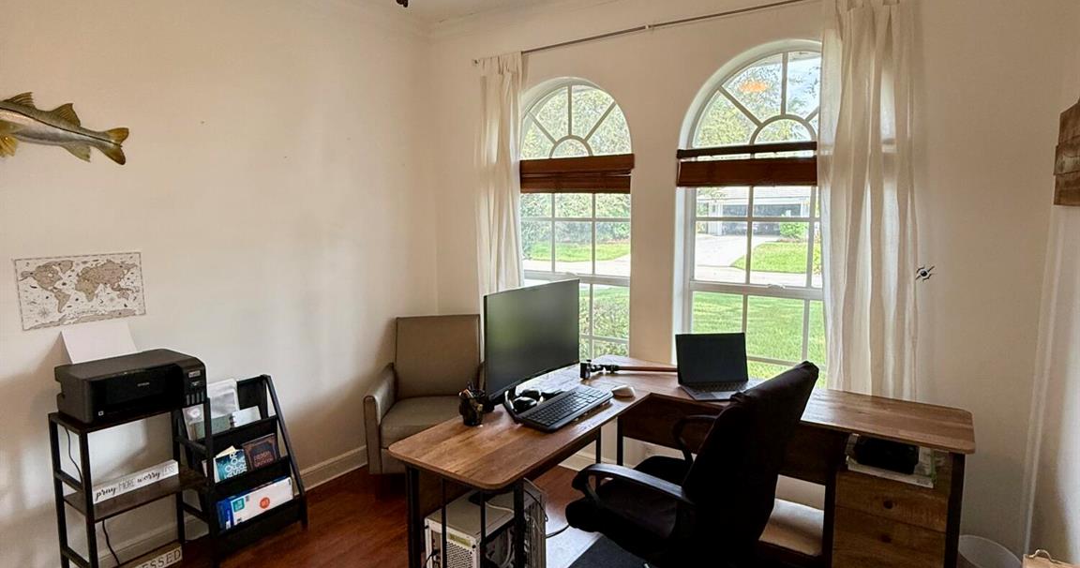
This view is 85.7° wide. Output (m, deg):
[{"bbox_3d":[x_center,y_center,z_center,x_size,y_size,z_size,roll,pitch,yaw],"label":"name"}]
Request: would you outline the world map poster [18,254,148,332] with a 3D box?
[{"bbox_3d":[-1.753,0.020,2.251,0.010,0.261,0.399,5,8,34],"label":"world map poster"}]

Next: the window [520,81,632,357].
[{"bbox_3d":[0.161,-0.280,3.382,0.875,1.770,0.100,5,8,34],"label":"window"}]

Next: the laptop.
[{"bbox_3d":[0.759,0.344,2.427,0.313,0.217,0.271,0,7,-5],"label":"laptop"}]

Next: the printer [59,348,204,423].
[{"bbox_3d":[-1.574,0.383,2.256,0.333,0.172,0.382,5,8,35],"label":"printer"}]

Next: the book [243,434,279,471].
[{"bbox_3d":[-1.269,0.816,2.676,0.022,0.205,0.140,-18,-5,34],"label":"book"}]

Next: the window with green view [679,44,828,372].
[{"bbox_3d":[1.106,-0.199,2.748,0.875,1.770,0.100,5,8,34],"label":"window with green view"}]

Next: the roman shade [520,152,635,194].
[{"bbox_3d":[0.136,-0.602,3.258,0.880,0.195,0.060,5,8,34],"label":"roman shade"}]

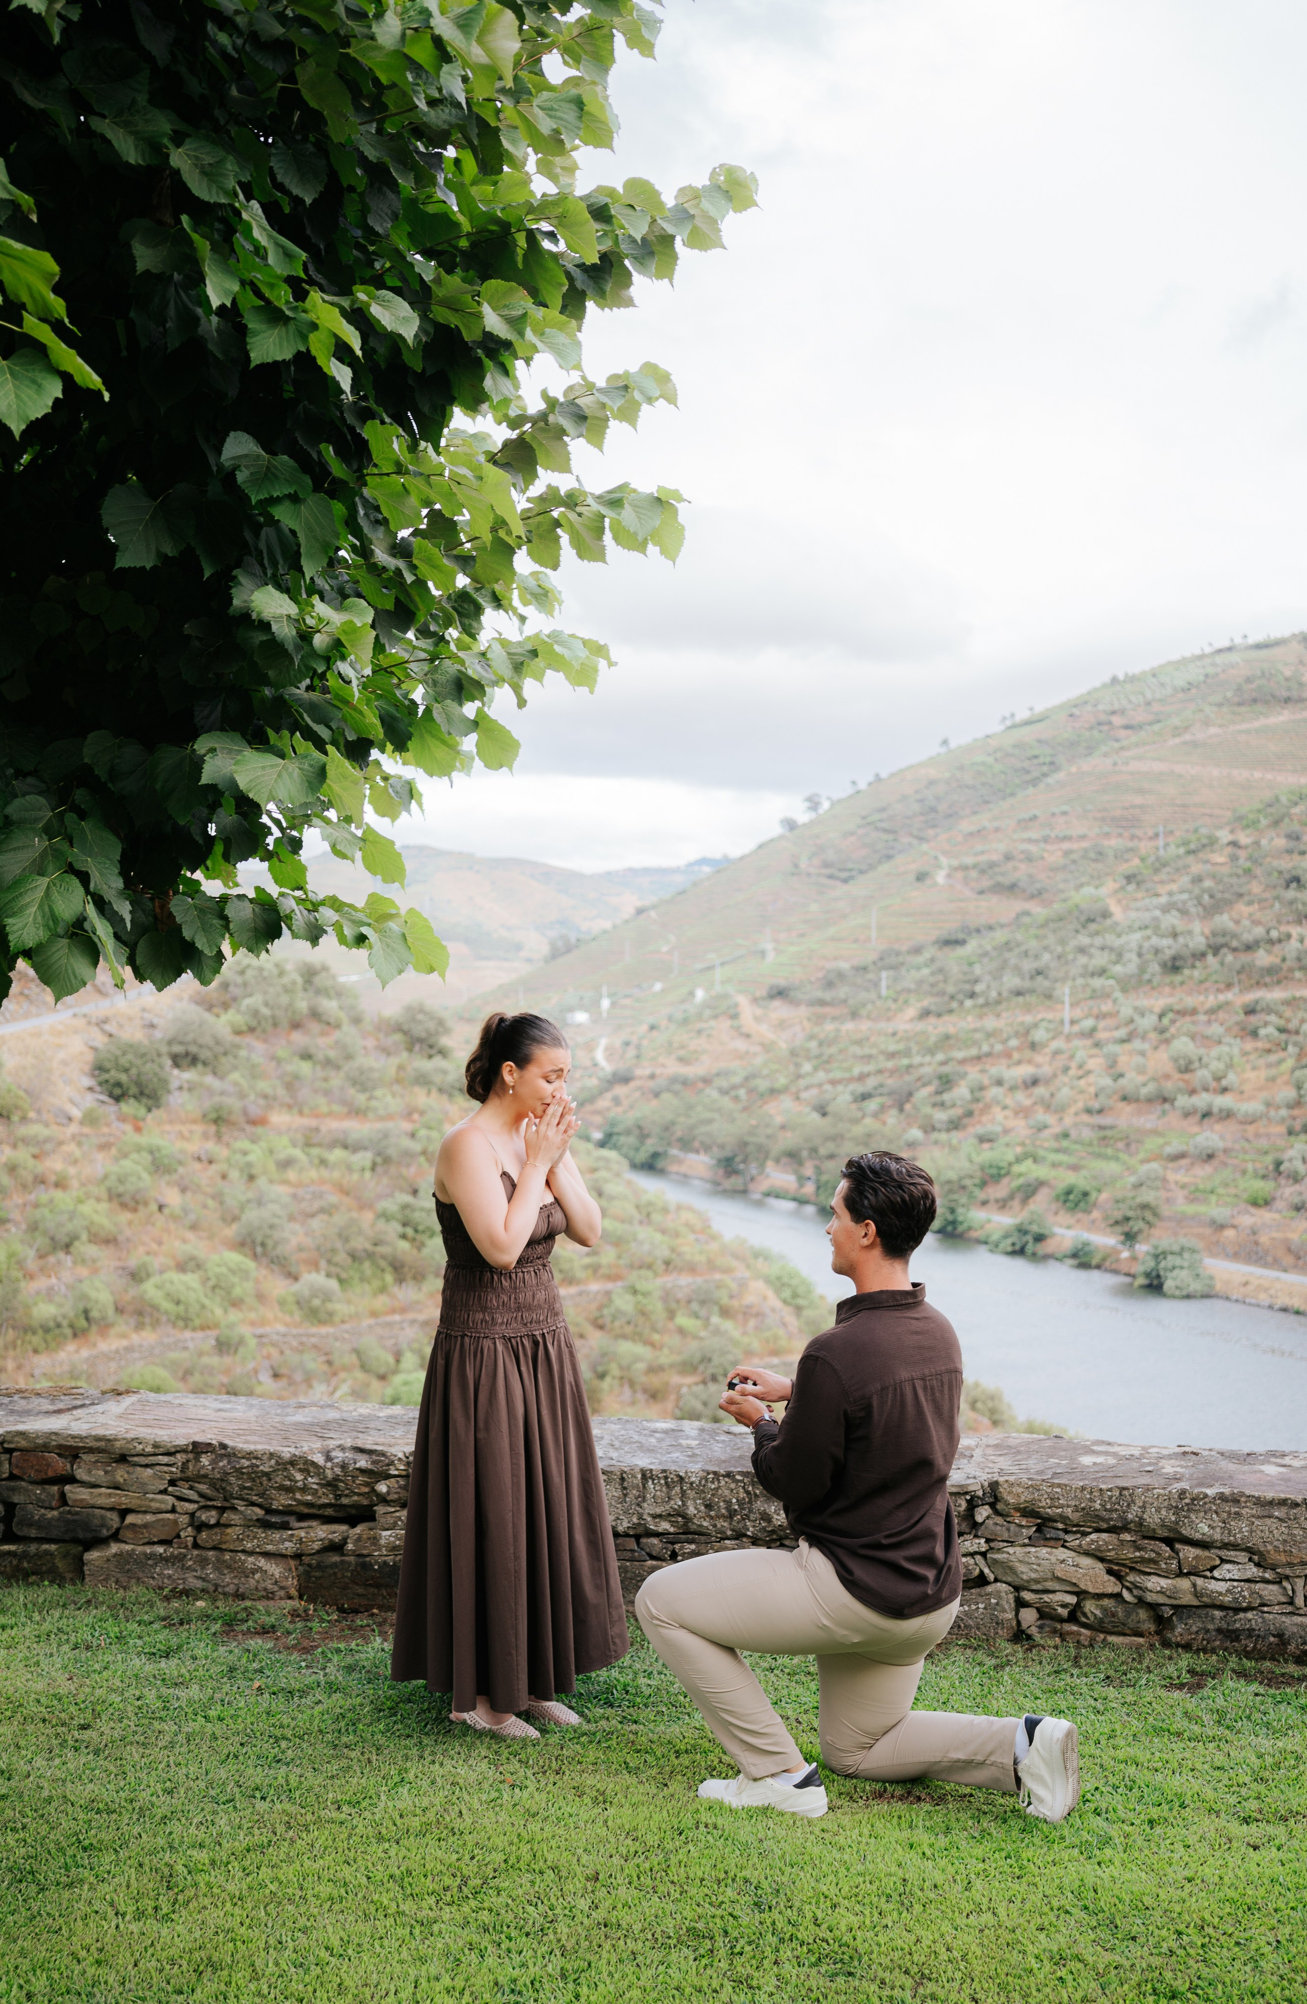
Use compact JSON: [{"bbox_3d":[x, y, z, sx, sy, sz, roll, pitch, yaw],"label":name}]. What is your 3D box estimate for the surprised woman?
[{"bbox_3d":[-0.333,0.845,4.480,0.500,1.645,0.510,0,1,37],"label":"surprised woman"}]

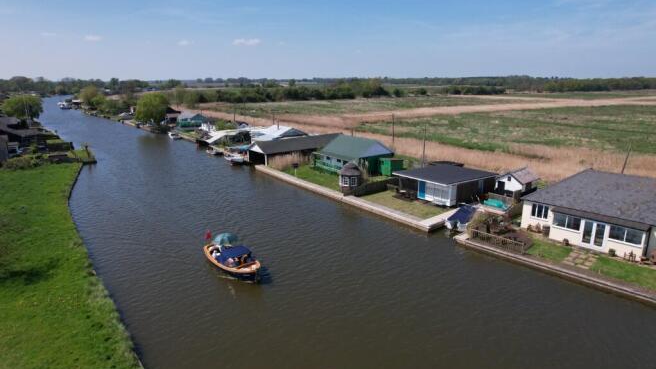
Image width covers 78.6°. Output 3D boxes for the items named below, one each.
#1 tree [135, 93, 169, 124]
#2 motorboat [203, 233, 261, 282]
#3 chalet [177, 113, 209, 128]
[{"bbox_3d":[-48.900,-20.688,110.660,9.200,9.200,9.200,-12,19,-38],"label":"tree"},{"bbox_3d":[-6.950,5.071,28.708,2.200,1.900,6.100,-14,20,-43],"label":"motorboat"},{"bbox_3d":[-36.700,-17.540,108.691,5.400,4.100,8.300,-13,19,-41],"label":"chalet"}]

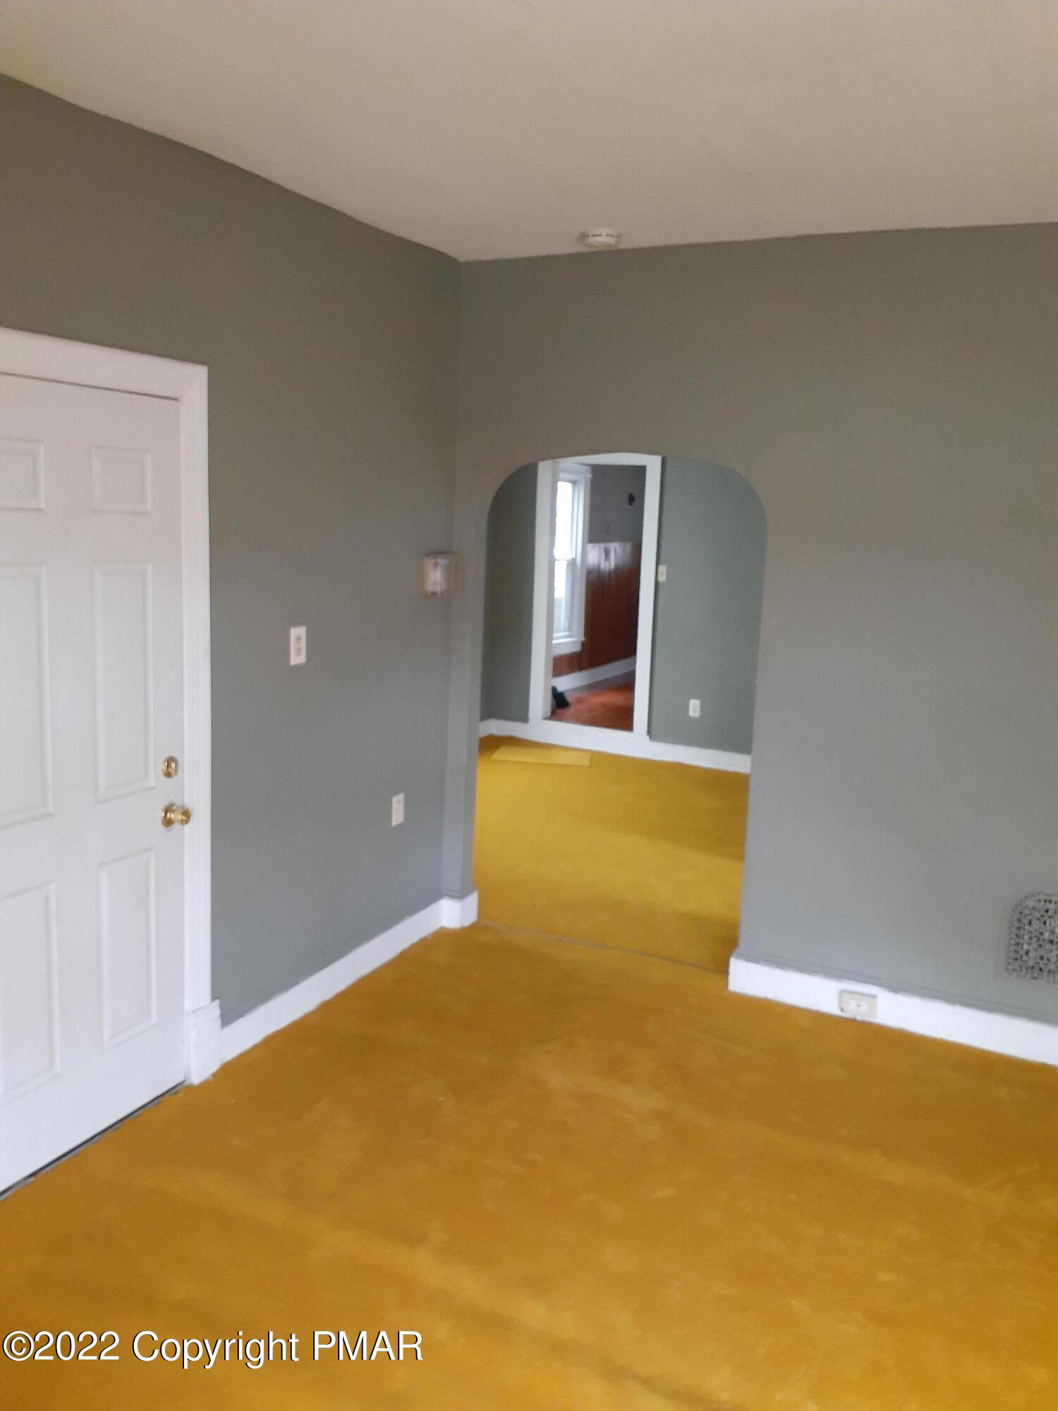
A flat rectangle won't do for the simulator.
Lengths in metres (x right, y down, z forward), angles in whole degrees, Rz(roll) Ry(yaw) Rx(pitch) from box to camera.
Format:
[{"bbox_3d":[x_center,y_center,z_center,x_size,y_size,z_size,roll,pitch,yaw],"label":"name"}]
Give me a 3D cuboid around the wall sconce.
[{"bbox_3d":[-0.336,-0.504,4.241,0.084,0.165,0.172,7,11,25],"label":"wall sconce"}]

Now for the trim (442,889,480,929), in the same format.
[{"bbox_3d":[-0.295,0.860,4.656,0.096,0.124,0.152,7,11,25],"label":"trim"}]

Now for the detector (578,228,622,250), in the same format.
[{"bbox_3d":[0.243,-1.559,3.693,0.131,0.044,0.131,7,11,25],"label":"detector"}]

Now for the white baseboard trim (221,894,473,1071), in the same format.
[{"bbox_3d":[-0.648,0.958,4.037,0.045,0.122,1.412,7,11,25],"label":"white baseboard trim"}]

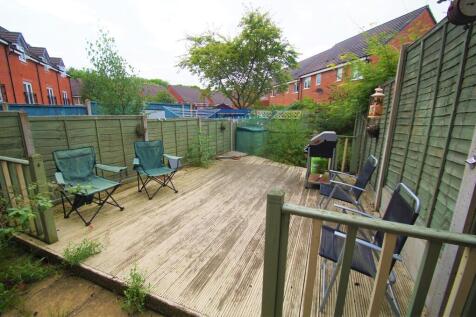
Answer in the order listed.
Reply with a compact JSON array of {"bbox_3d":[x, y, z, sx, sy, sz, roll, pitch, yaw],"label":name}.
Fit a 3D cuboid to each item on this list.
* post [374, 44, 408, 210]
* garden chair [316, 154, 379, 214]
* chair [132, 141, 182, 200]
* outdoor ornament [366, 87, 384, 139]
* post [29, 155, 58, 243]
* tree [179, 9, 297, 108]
[{"bbox_3d":[2.232,-0.340,2.886,0.090,2.343,0.100,6,13,23],"label":"post"},{"bbox_3d":[1.514,0.425,2.758,0.680,0.880,0.570,8,14,29],"label":"garden chair"},{"bbox_3d":[-1.465,0.174,3.598,0.770,0.910,0.580,-11,17,-44],"label":"chair"},{"bbox_3d":[2.446,-0.819,3.531,0.230,0.870,0.230,6,13,23],"label":"outdoor ornament"},{"bbox_3d":[-2.070,0.452,2.116,0.085,0.980,0.085,6,13,23],"label":"post"},{"bbox_3d":[0.055,-4.426,11.314,6.600,7.100,6.000,1,12,0],"label":"tree"}]

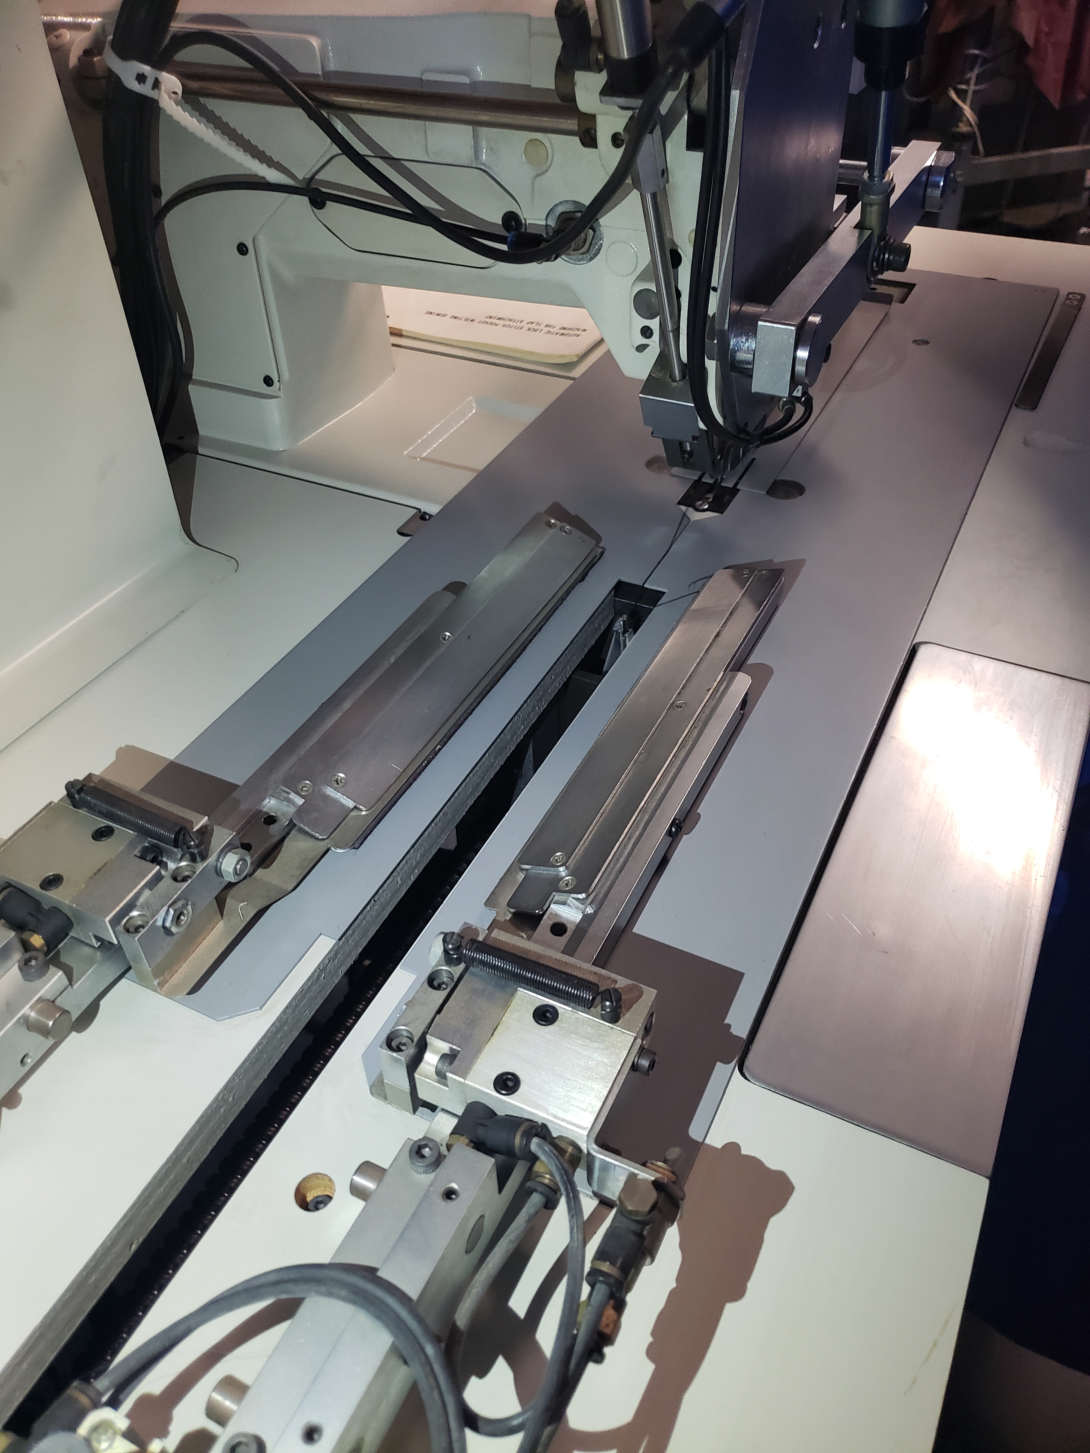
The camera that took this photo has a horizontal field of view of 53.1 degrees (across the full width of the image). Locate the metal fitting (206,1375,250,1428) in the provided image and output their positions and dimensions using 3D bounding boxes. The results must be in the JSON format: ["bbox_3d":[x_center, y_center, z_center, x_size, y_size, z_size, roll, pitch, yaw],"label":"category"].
[{"bbox_3d":[-0.075,0.163,0.263,0.008,0.010,0.010,17,46,21],"label":"metal fitting"}]

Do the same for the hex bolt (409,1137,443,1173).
[{"bbox_3d":[-0.034,0.120,0.306,0.009,0.005,0.009,18,46,21],"label":"hex bolt"}]

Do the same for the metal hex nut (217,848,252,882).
[{"bbox_3d":[-0.111,0.049,0.392,0.006,0.010,0.012,18,18,21],"label":"metal hex nut"}]

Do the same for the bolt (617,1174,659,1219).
[{"bbox_3d":[0.024,0.120,0.276,0.009,0.004,0.008,3,43,6],"label":"bolt"}]

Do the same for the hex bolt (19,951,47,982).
[{"bbox_3d":[-0.168,0.079,0.358,0.009,0.005,0.009,18,46,21],"label":"hex bolt"}]

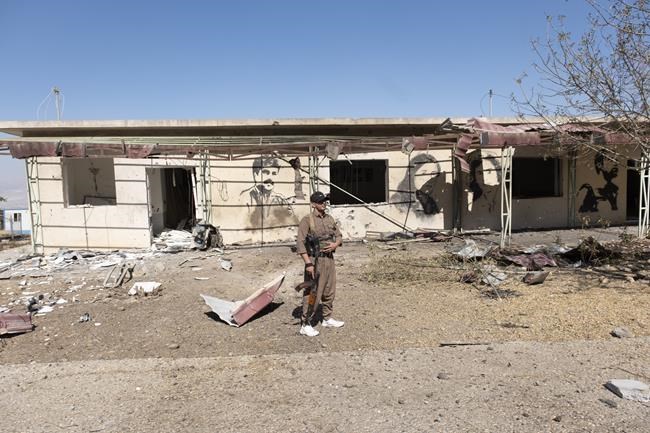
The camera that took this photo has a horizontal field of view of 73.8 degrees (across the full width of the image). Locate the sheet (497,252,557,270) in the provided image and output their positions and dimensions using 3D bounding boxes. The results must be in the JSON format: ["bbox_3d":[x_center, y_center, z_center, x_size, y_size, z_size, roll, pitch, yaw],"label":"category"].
[{"bbox_3d":[4.347,0.953,9.351,1.150,0.250,0.680,1,5,17],"label":"sheet"}]

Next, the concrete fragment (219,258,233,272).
[{"bbox_3d":[-2.078,1.056,9.134,0.270,0.210,0.220,-1,5,0],"label":"concrete fragment"}]

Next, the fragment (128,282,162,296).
[{"bbox_3d":[-3.065,1.245,7.378,0.520,0.150,0.300,-1,5,0],"label":"fragment"}]

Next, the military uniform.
[{"bbox_3d":[-0.072,0.633,5.434,0.500,1.400,0.380,-3,6,-30],"label":"military uniform"}]

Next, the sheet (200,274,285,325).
[{"bbox_3d":[-1.172,1.150,6.208,0.760,0.500,1.020,3,6,34],"label":"sheet"}]

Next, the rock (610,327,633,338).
[{"bbox_3d":[3.563,1.387,5.224,0.230,0.100,0.170,2,5,24],"label":"rock"}]

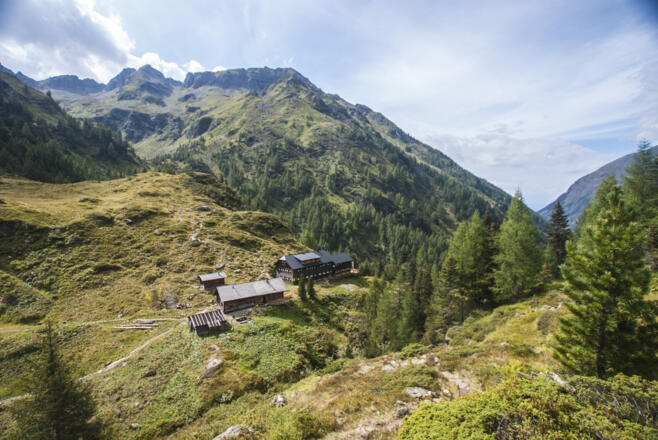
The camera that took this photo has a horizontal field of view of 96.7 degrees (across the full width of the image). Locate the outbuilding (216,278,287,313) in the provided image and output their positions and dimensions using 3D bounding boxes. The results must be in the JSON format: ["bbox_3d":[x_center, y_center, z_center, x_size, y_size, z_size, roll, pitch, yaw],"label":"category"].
[{"bbox_3d":[-20.244,18.983,76.640,15.965,5.347,7.726,-2,4,-33],"label":"outbuilding"}]

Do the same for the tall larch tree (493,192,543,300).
[{"bbox_3d":[28.186,3.960,43.493,7.366,16.615,7.366,0,3,0],"label":"tall larch tree"}]

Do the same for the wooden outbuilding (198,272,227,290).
[{"bbox_3d":[-34.533,17.791,86.750,6.284,3.493,5.134,-3,4,-37],"label":"wooden outbuilding"}]

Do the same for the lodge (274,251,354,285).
[{"bbox_3d":[-4.486,15.659,106.704,28.940,8.313,10.390,-3,5,-43],"label":"lodge"}]

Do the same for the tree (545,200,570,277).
[{"bbox_3d":[44.303,3.730,56.543,4.868,14.962,4.868,0,3,0],"label":"tree"}]

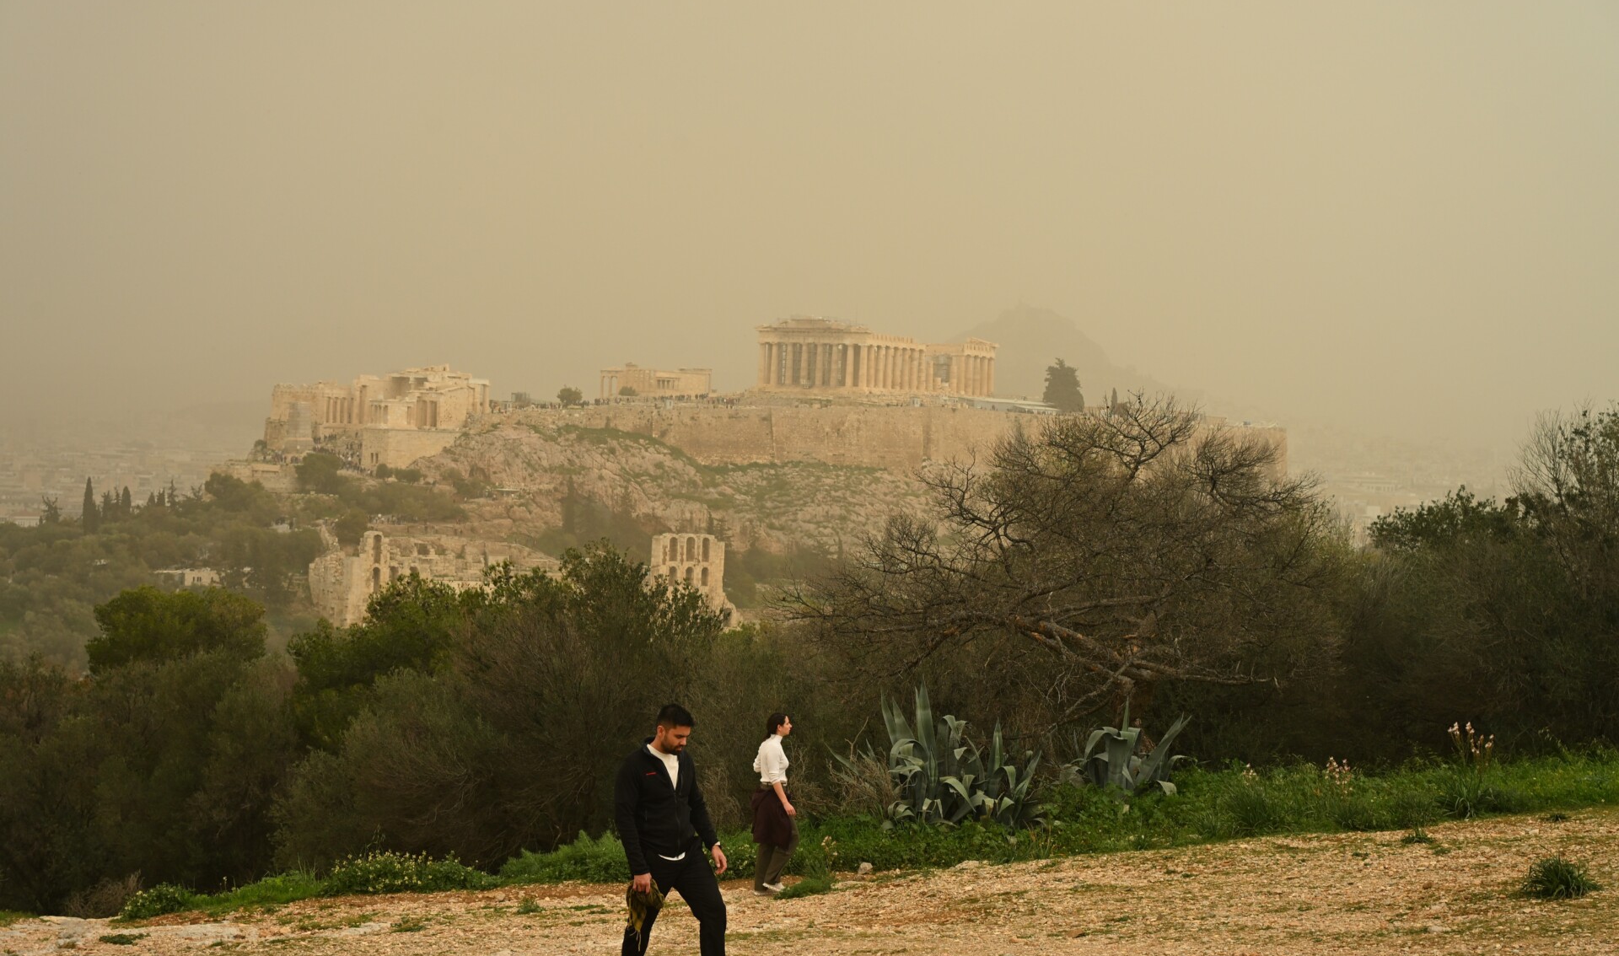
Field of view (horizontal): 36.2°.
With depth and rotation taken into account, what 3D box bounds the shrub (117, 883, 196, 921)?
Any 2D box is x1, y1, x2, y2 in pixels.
[{"bbox_3d":[-5.805,3.771,22.000,0.700,0.340,0.520,3,1,0],"label":"shrub"}]

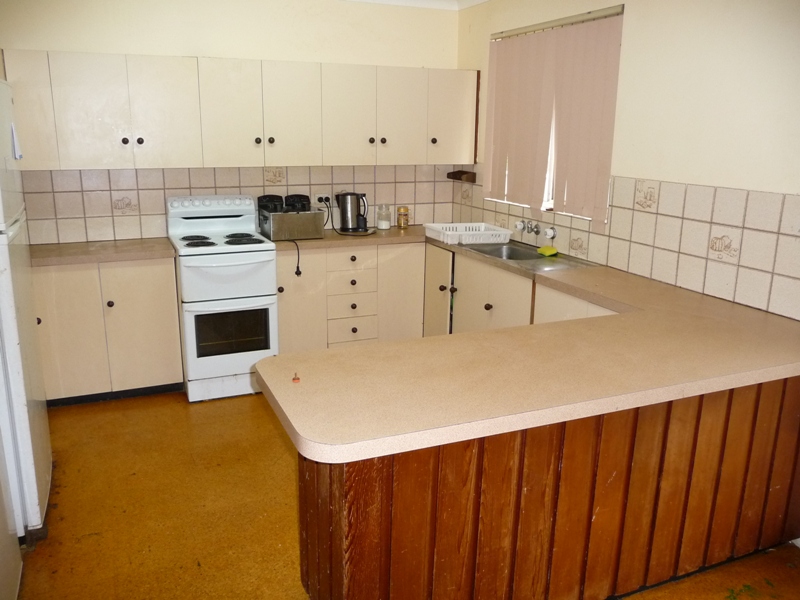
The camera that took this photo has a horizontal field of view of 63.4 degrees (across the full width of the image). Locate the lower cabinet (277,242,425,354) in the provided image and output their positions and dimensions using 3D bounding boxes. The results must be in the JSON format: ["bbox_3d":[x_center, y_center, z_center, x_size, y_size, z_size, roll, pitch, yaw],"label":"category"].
[{"bbox_3d":[-0.384,-0.024,4.375,1.004,0.762,0.435,-6,16,-23],"label":"lower cabinet"}]

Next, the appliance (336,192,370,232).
[{"bbox_3d":[-0.324,-0.586,4.340,0.230,0.251,0.160,-3,15,-13],"label":"appliance"}]

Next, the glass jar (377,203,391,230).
[{"bbox_3d":[-0.108,-0.574,4.469,0.090,0.167,0.090,1,15,0],"label":"glass jar"}]

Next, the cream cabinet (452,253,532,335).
[{"bbox_3d":[0.687,0.153,3.753,0.415,0.762,0.830,-6,16,-23],"label":"cream cabinet"}]

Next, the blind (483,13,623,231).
[{"bbox_3d":[0.801,-1.000,3.654,0.090,1.055,1.180,-6,16,-23],"label":"blind"}]

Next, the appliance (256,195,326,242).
[{"bbox_3d":[-0.691,-0.537,4.129,0.365,0.256,0.310,-6,16,-23],"label":"appliance"}]

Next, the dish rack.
[{"bbox_3d":[0.423,-0.427,4.106,0.405,0.080,0.370,-4,16,-18],"label":"dish rack"}]

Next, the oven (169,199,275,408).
[{"bbox_3d":[-1.083,-0.039,3.963,0.540,1.135,0.575,-6,16,-23],"label":"oven"}]

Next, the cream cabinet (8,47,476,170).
[{"bbox_3d":[-0.816,-1.133,3.943,2.740,0.606,0.326,-6,16,-23],"label":"cream cabinet"}]

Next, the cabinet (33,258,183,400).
[{"bbox_3d":[-1.724,0.111,3.802,0.757,0.762,0.435,-6,16,-23],"label":"cabinet"}]

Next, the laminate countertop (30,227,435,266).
[{"bbox_3d":[-0.987,-0.351,4.004,2.330,0.047,0.452,-6,16,-23],"label":"laminate countertop"}]

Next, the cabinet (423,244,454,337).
[{"bbox_3d":[0.440,0.007,4.295,0.415,0.762,0.375,-6,16,-23],"label":"cabinet"}]

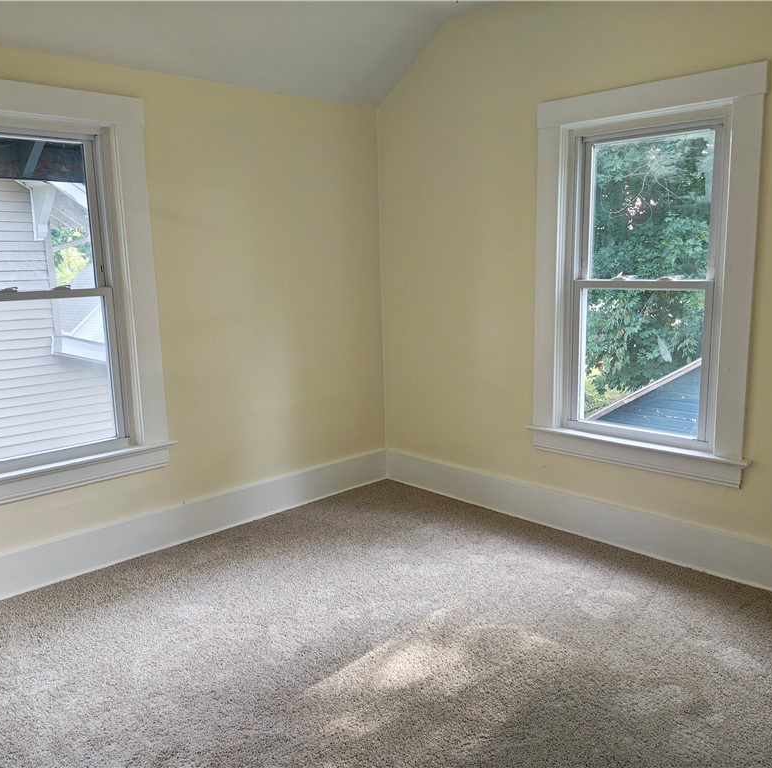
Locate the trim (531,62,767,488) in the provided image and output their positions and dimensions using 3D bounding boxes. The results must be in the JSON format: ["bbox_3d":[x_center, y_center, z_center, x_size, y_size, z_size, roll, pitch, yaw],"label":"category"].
[{"bbox_3d":[1.137,-0.457,3.382,0.120,1.723,1.087,-11,14,-43],"label":"trim"}]

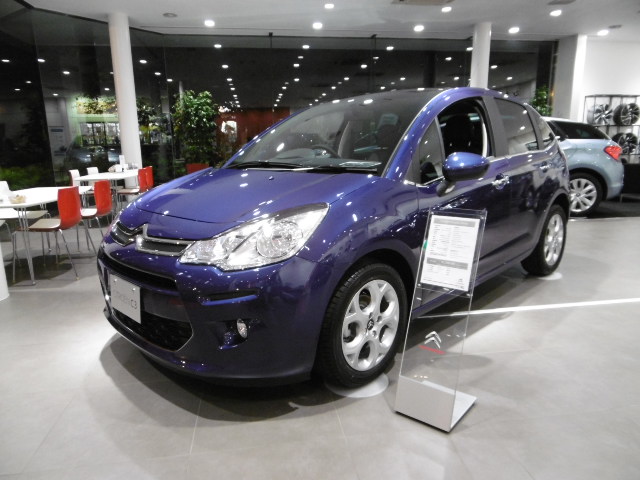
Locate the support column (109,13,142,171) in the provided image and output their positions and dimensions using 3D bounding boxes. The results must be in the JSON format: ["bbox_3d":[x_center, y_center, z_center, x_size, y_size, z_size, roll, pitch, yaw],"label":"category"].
[{"bbox_3d":[-3.519,-2.311,8.172,0.330,3.404,0.330,-1,12,0],"label":"support column"}]

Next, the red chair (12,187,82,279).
[{"bbox_3d":[-2.502,-0.077,4.181,0.560,0.800,0.510,-2,12,-6],"label":"red chair"}]

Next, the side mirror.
[{"bbox_3d":[0.745,-0.347,2.324,0.170,0.215,0.235,-13,16,-43],"label":"side mirror"}]

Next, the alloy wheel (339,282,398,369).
[{"bbox_3d":[0.197,0.386,2.099,0.160,0.432,0.432,11,17,42],"label":"alloy wheel"}]

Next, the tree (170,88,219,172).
[{"bbox_3d":[-2.615,-1.968,9.486,0.980,2.340,0.950,-4,12,-14],"label":"tree"}]

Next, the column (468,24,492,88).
[{"bbox_3d":[3.218,-2.584,9.093,0.330,3.404,0.330,-1,12,0],"label":"column"}]

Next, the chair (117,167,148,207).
[{"bbox_3d":[-3.108,-0.764,7.539,0.550,0.800,0.500,-2,12,-2],"label":"chair"}]

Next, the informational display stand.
[{"bbox_3d":[0.506,0.316,1.873,0.246,0.845,0.304,8,15,37],"label":"informational display stand"}]

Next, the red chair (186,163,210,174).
[{"bbox_3d":[-2.312,-1.050,8.463,0.450,0.790,0.500,-1,12,0],"label":"red chair"}]

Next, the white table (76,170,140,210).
[{"bbox_3d":[-3.057,-0.624,6.691,0.740,0.720,1.700,-2,12,-5],"label":"white table"}]

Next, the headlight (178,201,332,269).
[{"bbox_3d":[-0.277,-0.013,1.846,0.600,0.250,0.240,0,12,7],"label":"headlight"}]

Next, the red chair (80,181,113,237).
[{"bbox_3d":[-2.626,-0.250,5.023,0.550,0.800,0.500,-2,12,-3],"label":"red chair"}]

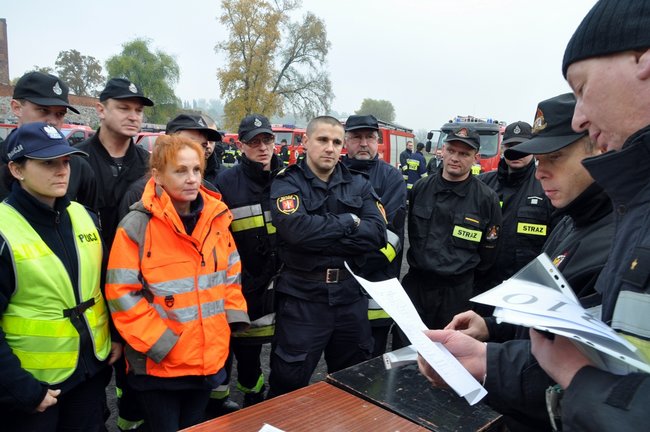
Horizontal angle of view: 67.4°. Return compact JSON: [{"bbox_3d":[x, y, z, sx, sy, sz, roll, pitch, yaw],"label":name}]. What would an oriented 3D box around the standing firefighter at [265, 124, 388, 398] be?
[{"bbox_3d":[0.002,0.419,2.330,0.560,1.770,0.400,-1,8,-14],"label":"standing firefighter"}]

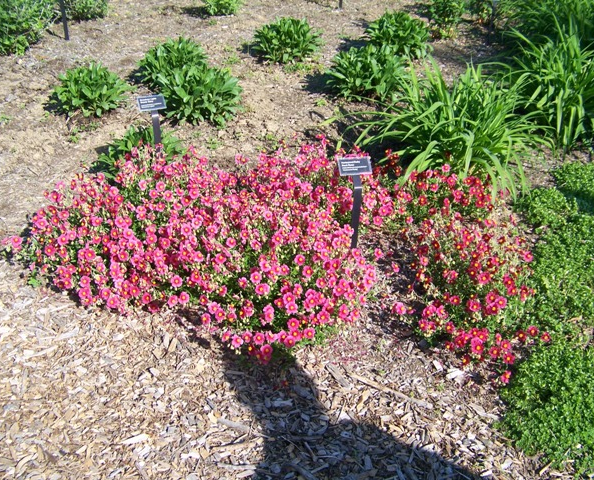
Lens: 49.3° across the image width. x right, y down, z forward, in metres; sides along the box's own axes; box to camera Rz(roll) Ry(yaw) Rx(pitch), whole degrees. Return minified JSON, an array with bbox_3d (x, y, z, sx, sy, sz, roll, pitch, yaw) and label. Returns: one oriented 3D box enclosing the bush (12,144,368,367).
[{"bbox_3d":[-0.369,-0.063,2.377,1.336,0.265,1.295,0,33,0],"label":"bush"}]

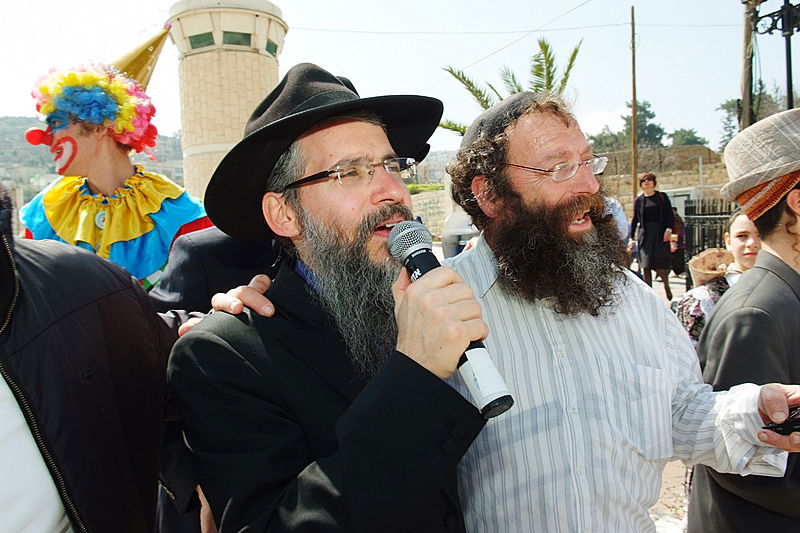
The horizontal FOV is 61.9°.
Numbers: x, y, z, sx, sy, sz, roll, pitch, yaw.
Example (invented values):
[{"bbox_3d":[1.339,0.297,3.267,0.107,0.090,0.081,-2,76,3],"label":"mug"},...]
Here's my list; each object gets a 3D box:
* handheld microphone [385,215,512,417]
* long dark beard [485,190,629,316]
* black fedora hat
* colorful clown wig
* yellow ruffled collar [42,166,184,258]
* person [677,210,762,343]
[{"bbox_3d":[0.050,0.046,0.721,0.052,0.250,0.052,-27,-30,0],"label":"handheld microphone"},{"bbox_3d":[0.225,-0.020,0.950,0.150,0.190,0.180,3,6,44],"label":"long dark beard"},{"bbox_3d":[-0.109,-0.163,0.860,0.310,0.140,0.330,-6,-22,-48],"label":"black fedora hat"},{"bbox_3d":[-0.674,-0.351,1.480,0.250,0.200,0.240,8,0,-26],"label":"colorful clown wig"},{"bbox_3d":[-0.638,-0.121,1.470,0.300,0.190,0.260,-1,4,-3],"label":"yellow ruffled collar"},{"bbox_3d":[1.223,0.577,2.405,0.450,1.560,0.280,-1,4,5],"label":"person"}]

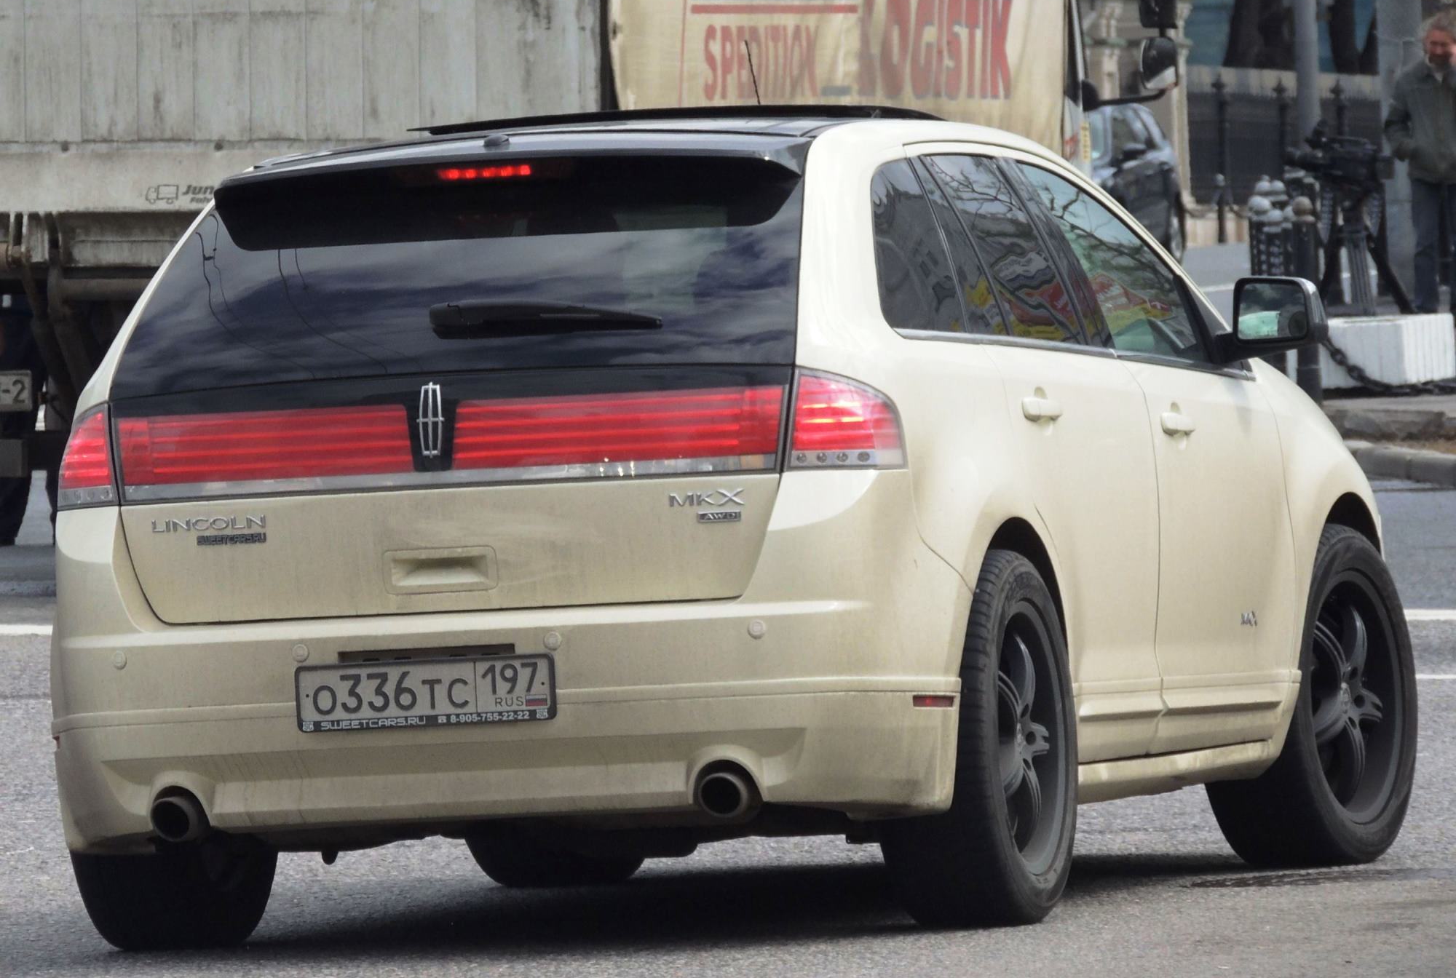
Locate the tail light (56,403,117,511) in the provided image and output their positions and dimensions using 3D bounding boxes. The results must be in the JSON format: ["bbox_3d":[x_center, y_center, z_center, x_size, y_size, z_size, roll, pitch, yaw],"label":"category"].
[{"bbox_3d":[-1.274,-0.066,27.274,0.190,0.200,0.280,-3,0,16],"label":"tail light"}]

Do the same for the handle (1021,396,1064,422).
[{"bbox_3d":[0.638,-0.160,27.719,0.045,0.045,0.220,-3,0,16],"label":"handle"}]

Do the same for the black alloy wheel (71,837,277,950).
[{"bbox_3d":[-1.115,0.575,27.909,0.250,0.745,0.745,-3,0,16],"label":"black alloy wheel"}]

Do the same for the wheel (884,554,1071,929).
[{"bbox_3d":[0.488,0.495,27.448,0.250,0.745,0.745,-3,0,16],"label":"wheel"}]

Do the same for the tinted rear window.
[{"bbox_3d":[-0.505,-0.444,27.179,1.400,0.120,0.590,-3,41,16],"label":"tinted rear window"}]

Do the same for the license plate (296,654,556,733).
[{"bbox_3d":[-0.591,0.400,26.734,0.530,0.131,0.020,-3,0,16],"label":"license plate"}]

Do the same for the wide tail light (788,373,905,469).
[{"bbox_3d":[0.233,-0.132,26.931,0.235,0.190,0.165,-3,0,-2],"label":"wide tail light"}]

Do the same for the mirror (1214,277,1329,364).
[{"bbox_3d":[1.165,-0.365,29.386,0.250,0.180,0.160,-3,0,16],"label":"mirror"}]

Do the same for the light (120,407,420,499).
[{"bbox_3d":[-0.913,-0.071,27.103,0.635,0.163,0.110,-3,0,21],"label":"light"}]

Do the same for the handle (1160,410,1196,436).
[{"bbox_3d":[0.951,-0.140,28.897,0.050,0.050,0.200,-3,0,16],"label":"handle"}]

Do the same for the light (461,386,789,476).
[{"bbox_3d":[-0.217,-0.103,26.902,0.650,0.160,0.110,-3,0,11],"label":"light"}]

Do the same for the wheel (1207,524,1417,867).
[{"bbox_3d":[1.280,0.458,30.230,0.255,0.757,0.757,-3,0,24],"label":"wheel"}]

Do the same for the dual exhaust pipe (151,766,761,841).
[{"bbox_3d":[-0.529,0.624,27.022,1.240,0.100,0.200,-3,0,16],"label":"dual exhaust pipe"}]

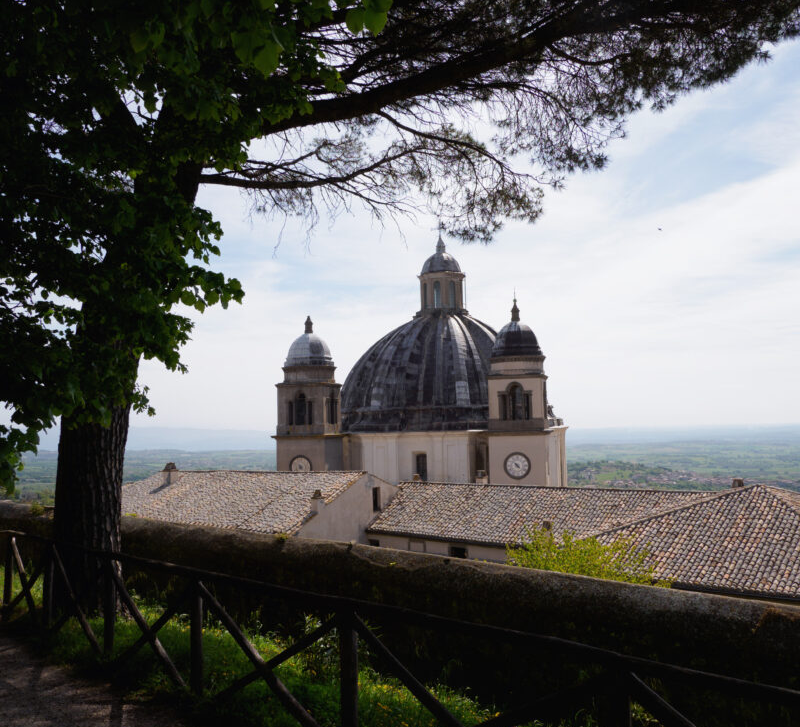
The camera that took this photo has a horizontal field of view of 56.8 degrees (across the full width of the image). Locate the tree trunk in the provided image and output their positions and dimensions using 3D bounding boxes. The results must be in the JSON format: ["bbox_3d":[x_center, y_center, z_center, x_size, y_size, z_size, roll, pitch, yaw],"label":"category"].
[{"bbox_3d":[-3.200,1.460,7.650,0.760,2.350,0.740,0,-5,0],"label":"tree trunk"}]

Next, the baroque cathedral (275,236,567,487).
[{"bbox_3d":[5.700,3.812,102.577,36.000,45.000,40.000,-1,-5,15],"label":"baroque cathedral"}]

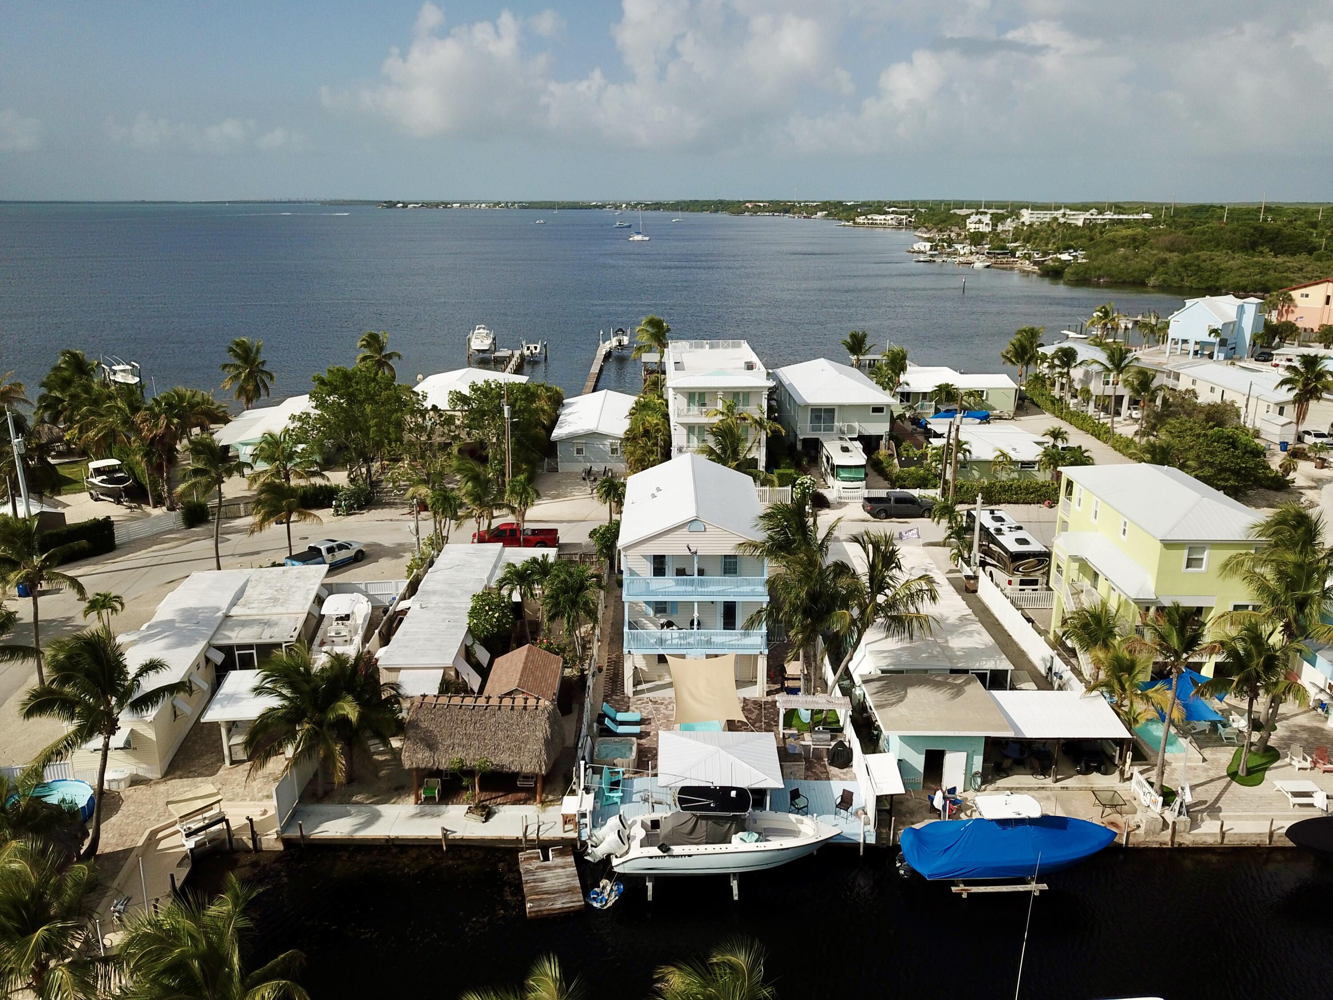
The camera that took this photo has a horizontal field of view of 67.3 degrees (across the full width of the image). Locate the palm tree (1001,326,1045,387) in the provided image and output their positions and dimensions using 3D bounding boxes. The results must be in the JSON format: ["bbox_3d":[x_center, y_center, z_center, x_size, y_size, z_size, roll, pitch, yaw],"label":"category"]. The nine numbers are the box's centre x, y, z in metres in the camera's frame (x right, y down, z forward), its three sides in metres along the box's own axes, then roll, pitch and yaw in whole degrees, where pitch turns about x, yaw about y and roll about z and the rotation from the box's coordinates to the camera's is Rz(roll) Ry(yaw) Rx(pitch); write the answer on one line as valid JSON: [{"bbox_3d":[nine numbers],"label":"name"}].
[{"bbox_3d":[41.942,-15.177,118.847,5.158,10.729,5.158,0,17,0],"label":"palm tree"}]

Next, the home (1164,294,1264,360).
[{"bbox_3d":[89.200,-28.172,161.822,13.300,9.700,9.800,-16,23,-43],"label":"home"}]

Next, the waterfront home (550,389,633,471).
[{"bbox_3d":[-6.600,-7.102,101.221,8.600,4.300,18.500,0,17,-1],"label":"waterfront home"}]

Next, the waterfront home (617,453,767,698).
[{"bbox_3d":[1.500,3.638,57.804,7.900,10.100,13.600,0,17,0],"label":"waterfront home"}]

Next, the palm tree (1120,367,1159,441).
[{"bbox_3d":[48.200,-9.391,101.892,4.400,8.300,4.400,0,17,0],"label":"palm tree"}]

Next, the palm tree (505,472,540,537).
[{"bbox_3d":[-10.100,1.508,70.426,2.600,6.900,2.600,0,17,0],"label":"palm tree"}]

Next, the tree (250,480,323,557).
[{"bbox_3d":[-26.200,1.508,69.351,5.200,6.100,5.200,0,17,0],"label":"tree"}]

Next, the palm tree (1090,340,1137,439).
[{"bbox_3d":[46.100,-11.280,104.039,5.000,10.500,5.000,0,17,0],"label":"palm tree"}]

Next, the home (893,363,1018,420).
[{"bbox_3d":[33.600,-12.950,119.197,14.800,5.000,10.600,0,17,0],"label":"home"}]

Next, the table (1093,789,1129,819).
[{"bbox_3d":[19.050,13.121,43.114,1.050,0.710,1.050,0,17,0],"label":"table"}]

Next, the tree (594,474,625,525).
[{"bbox_3d":[-4.250,0.256,76.492,2.600,4.400,2.600,0,17,0],"label":"tree"}]

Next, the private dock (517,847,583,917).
[{"bbox_3d":[-4.380,14.499,37.988,2.030,0.380,3.520,-4,17,-13],"label":"private dock"}]

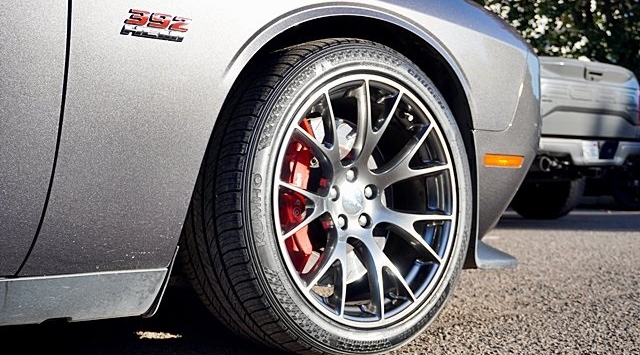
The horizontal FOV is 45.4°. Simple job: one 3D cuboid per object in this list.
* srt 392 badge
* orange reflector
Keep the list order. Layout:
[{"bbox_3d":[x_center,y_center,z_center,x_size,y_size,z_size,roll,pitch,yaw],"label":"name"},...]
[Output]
[{"bbox_3d":[-0.285,-0.265,1.335,0.132,0.048,0.009,1,-11,-36],"label":"srt 392 badge"},{"bbox_3d":[0.449,-0.039,1.860,0.158,0.029,0.015,2,-1,-40],"label":"orange reflector"}]

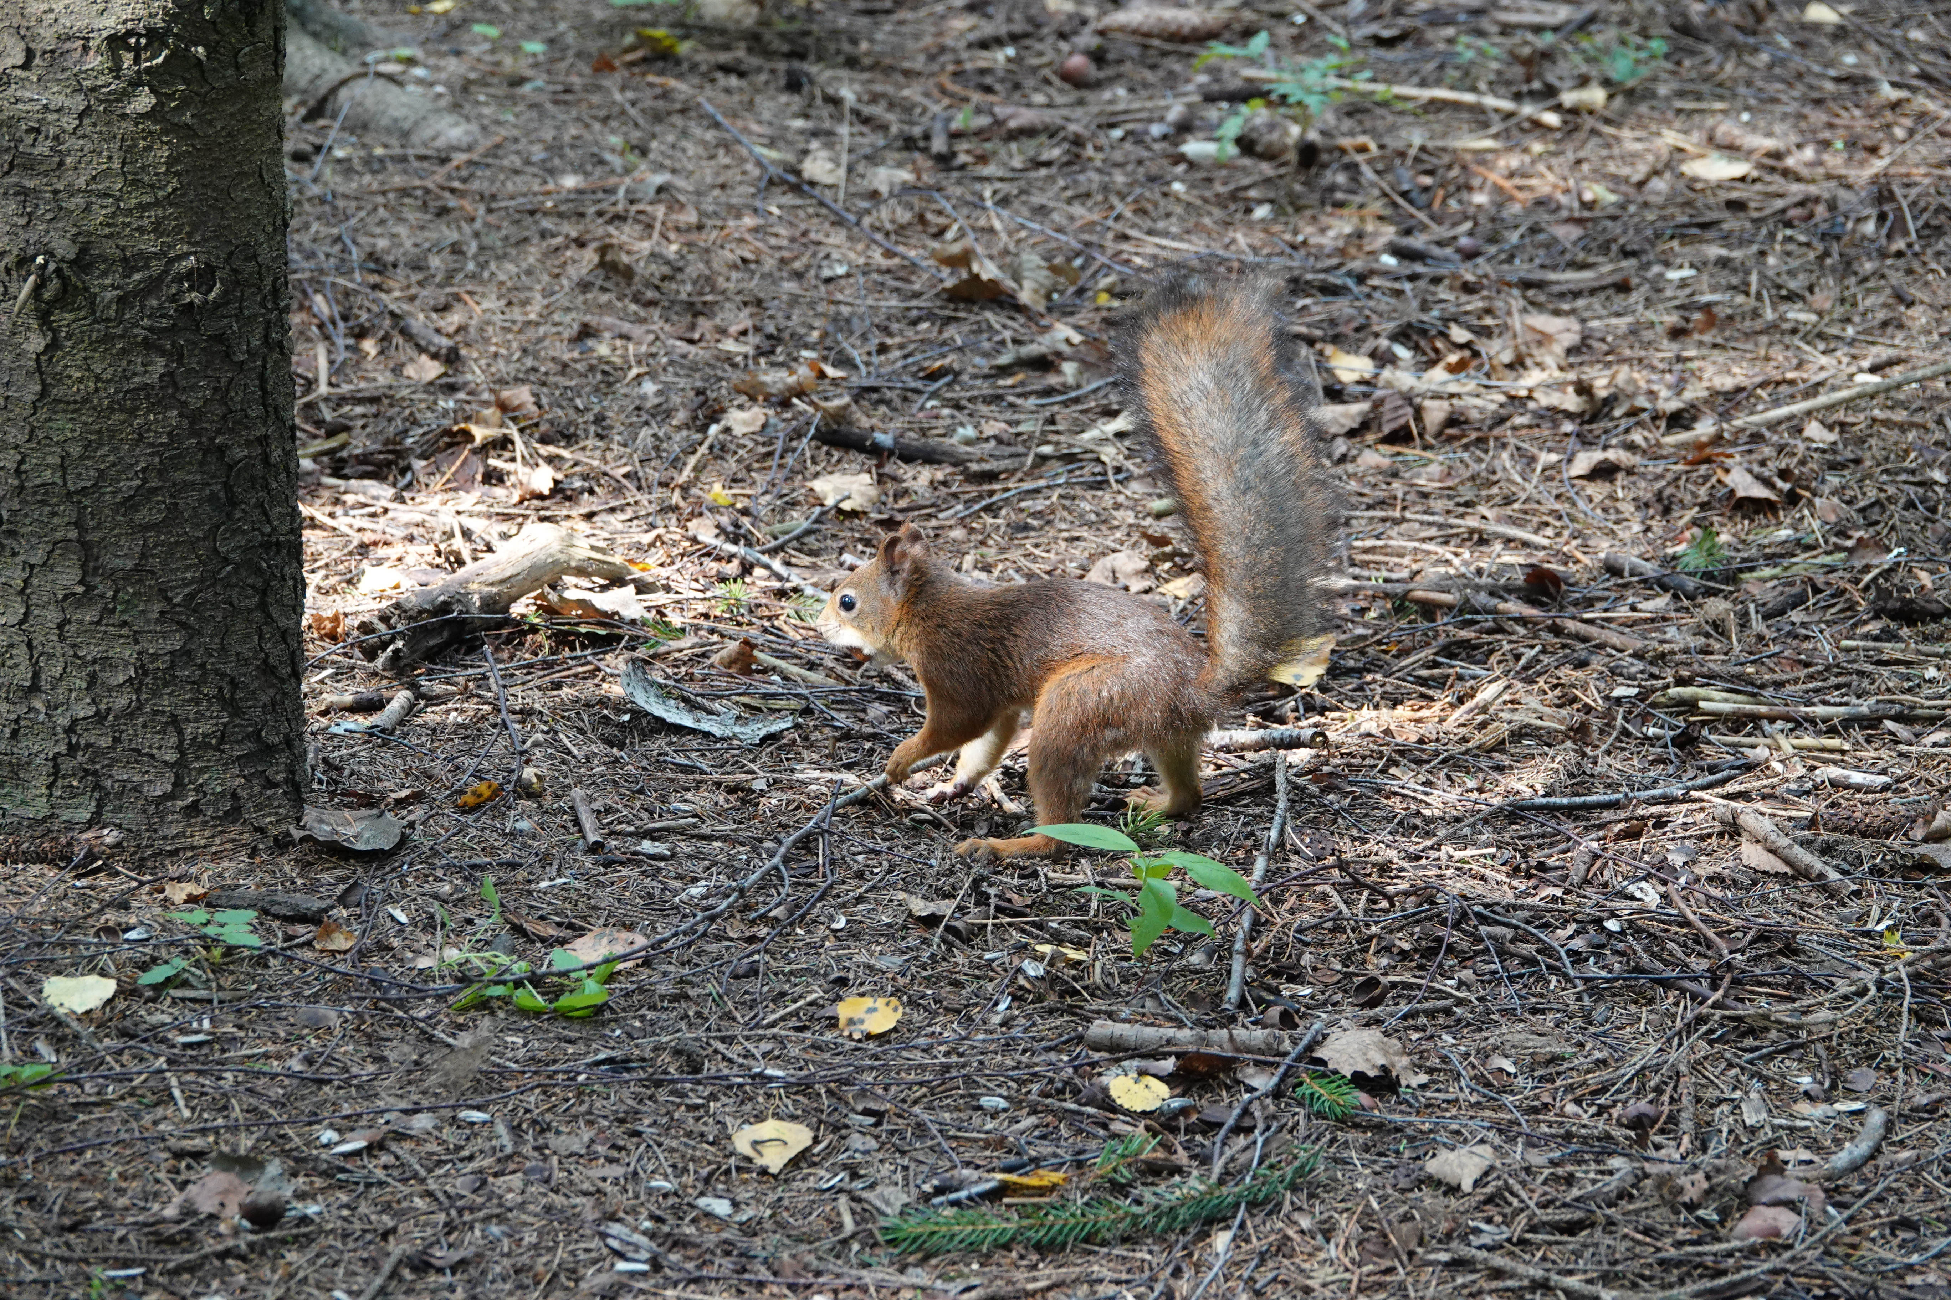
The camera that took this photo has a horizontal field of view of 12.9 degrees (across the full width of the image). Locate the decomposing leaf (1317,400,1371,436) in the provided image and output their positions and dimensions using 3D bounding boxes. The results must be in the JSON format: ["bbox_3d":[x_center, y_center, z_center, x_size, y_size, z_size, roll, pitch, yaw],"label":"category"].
[{"bbox_3d":[0.186,-0.118,4.411,0.031,0.011,0.024,0,25,0],"label":"decomposing leaf"}]

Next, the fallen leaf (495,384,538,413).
[{"bbox_3d":[-0.258,-0.141,4.846,0.025,0.011,0.017,1,22,0],"label":"fallen leaf"}]

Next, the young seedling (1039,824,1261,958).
[{"bbox_3d":[0.085,0.122,4.146,0.104,0.068,0.078,1,22,0],"label":"young seedling"}]

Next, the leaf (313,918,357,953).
[{"bbox_3d":[-0.310,0.138,4.171,0.021,0.010,0.019,1,22,0],"label":"leaf"}]

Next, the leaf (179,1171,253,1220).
[{"bbox_3d":[-0.323,0.232,3.661,0.031,0.010,0.028,0,25,0],"label":"leaf"}]

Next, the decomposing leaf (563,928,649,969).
[{"bbox_3d":[-0.180,0.146,4.201,0.044,0.007,0.044,0,21,0],"label":"decomposing leaf"}]

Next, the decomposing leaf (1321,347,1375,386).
[{"bbox_3d":[0.194,-0.147,4.477,0.028,0.008,0.029,0,25,0],"label":"decomposing leaf"}]

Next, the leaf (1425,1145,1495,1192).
[{"bbox_3d":[0.223,0.238,3.958,0.035,0.008,0.040,0,21,0],"label":"leaf"}]

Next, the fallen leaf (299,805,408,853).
[{"bbox_3d":[-0.314,0.089,4.342,0.056,0.011,0.036,0,21,0],"label":"fallen leaf"}]

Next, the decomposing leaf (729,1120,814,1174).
[{"bbox_3d":[-0.087,0.213,3.702,0.035,0.009,0.036,0,25,0],"label":"decomposing leaf"}]

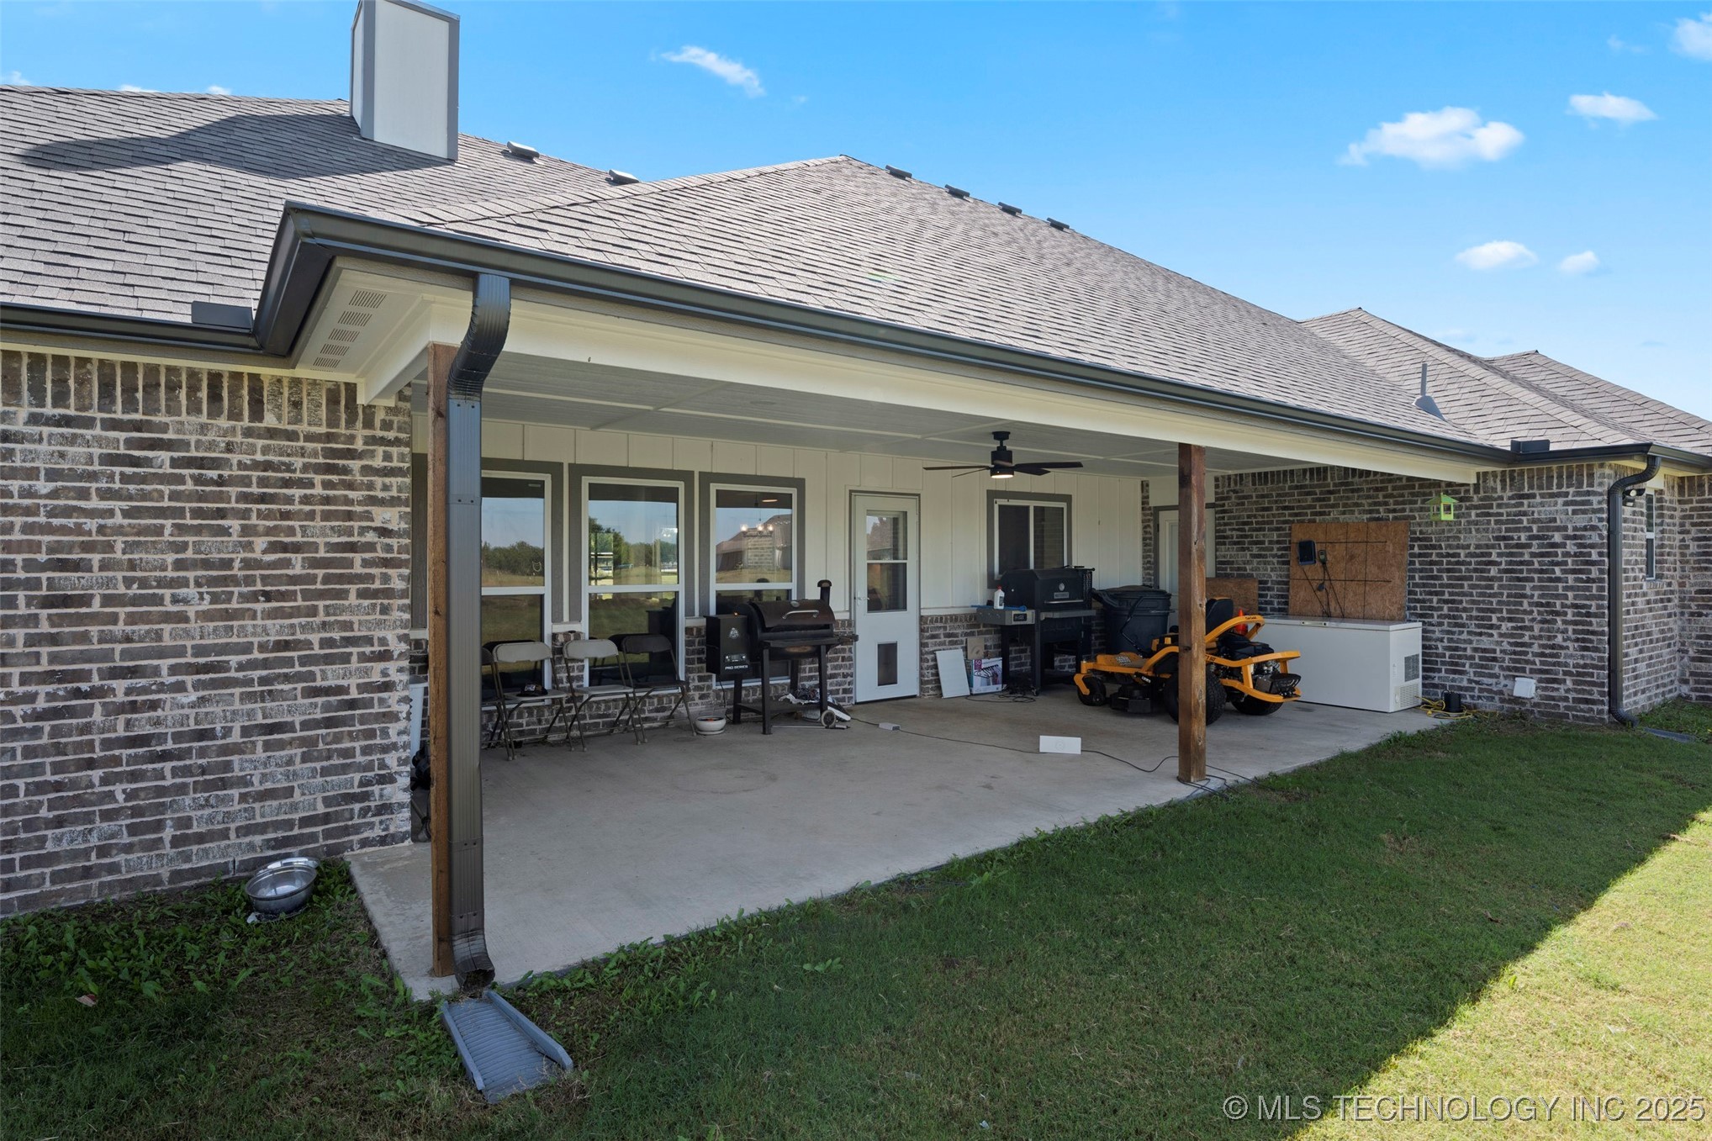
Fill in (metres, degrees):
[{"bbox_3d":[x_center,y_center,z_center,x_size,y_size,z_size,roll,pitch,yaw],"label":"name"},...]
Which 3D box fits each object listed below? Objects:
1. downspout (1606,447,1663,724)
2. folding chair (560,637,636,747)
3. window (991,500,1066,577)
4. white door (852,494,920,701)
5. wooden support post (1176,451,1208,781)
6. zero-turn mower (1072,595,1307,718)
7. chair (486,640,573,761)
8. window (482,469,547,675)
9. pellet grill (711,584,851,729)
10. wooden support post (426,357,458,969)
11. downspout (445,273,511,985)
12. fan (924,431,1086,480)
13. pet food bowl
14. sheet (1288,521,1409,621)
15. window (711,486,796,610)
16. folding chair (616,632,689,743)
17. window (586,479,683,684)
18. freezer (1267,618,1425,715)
[{"bbox_3d":[7.097,0.184,7.805,0.110,2.450,0.340,-1,1,-36],"label":"downspout"},{"bbox_3d":[-2.002,0.947,6.688,0.450,0.800,0.490,-1,1,-36],"label":"folding chair"},{"bbox_3d":[2.059,-0.351,9.980,1.210,0.905,0.080,0,1,-35],"label":"window"},{"bbox_3d":[0.300,0.279,8.732,0.850,2.080,0.080,-1,1,-36],"label":"white door"},{"bbox_3d":[2.318,0.296,5.909,0.150,2.300,0.115,-1,1,-36],"label":"wooden support post"},{"bbox_3d":[3.348,0.824,8.460,1.300,1.140,1.920,0,1,-35],"label":"zero-turn mower"},{"bbox_3d":[-2.426,0.952,6.404,0.450,0.800,0.490,-1,1,-36],"label":"chair"},{"bbox_3d":[-2.763,0.150,6.488,0.890,1.810,0.090,-1,1,-36],"label":"window"},{"bbox_3d":[-0.644,0.728,7.467,1.280,1.260,0.680,0,1,-35],"label":"pellet grill"},{"bbox_3d":[-1.542,0.332,3.264,0.140,2.350,0.140,0,1,-35],"label":"wooden support post"},{"bbox_3d":[-1.315,0.287,2.979,0.104,2.450,0.570,0,1,-35],"label":"downspout"},{"bbox_3d":[1.242,-0.985,7.313,1.340,0.400,1.340,0,1,-35],"label":"fan"},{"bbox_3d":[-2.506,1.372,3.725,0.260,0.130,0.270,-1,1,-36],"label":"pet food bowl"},{"bbox_3d":[5.485,0.064,9.605,0.015,1.200,1.240,0,1,-35],"label":"sheet"},{"bbox_3d":[-0.929,0.132,7.823,0.890,1.810,0.090,-1,1,-36],"label":"window"},{"bbox_3d":[-1.636,0.953,7.096,0.460,0.810,0.480,0,1,-35],"label":"folding chair"},{"bbox_3d":[-1.850,0.141,7.153,0.890,1.810,0.090,-1,1,-36],"label":"window"},{"bbox_3d":[5.182,0.967,9.333,0.750,0.885,1.520,0,1,-35],"label":"freezer"}]

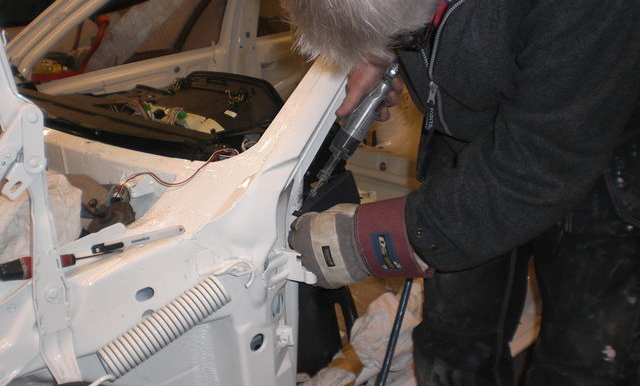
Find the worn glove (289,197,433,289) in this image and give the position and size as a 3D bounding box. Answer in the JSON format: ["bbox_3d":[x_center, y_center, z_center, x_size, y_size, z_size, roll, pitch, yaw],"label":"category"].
[{"bbox_3d":[0.055,0.069,0.910,0.195,0.118,0.110,-7,7,12],"label":"worn glove"}]

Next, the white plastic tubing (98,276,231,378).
[{"bbox_3d":[-0.195,0.168,0.830,0.168,0.042,0.042,-33,31,-21],"label":"white plastic tubing"}]

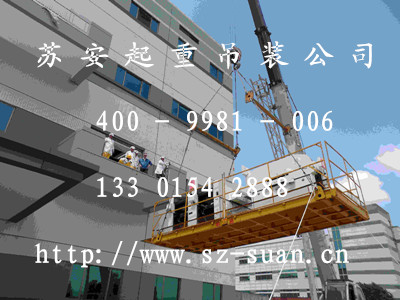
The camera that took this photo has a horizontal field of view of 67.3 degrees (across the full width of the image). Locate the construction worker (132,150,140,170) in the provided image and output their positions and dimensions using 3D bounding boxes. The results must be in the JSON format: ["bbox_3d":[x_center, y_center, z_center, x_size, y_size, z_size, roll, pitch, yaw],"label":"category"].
[{"bbox_3d":[-3.071,0.815,14.119,0.500,1.730,0.360,20,-31,-31],"label":"construction worker"}]

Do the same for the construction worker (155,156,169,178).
[{"bbox_3d":[-2.097,1.111,16.149,0.600,1.730,0.550,-3,-30,9],"label":"construction worker"}]

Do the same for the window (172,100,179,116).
[{"bbox_3d":[-1.805,-3.034,21.790,0.546,1.260,0.100,27,-38,-37],"label":"window"}]

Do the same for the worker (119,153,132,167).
[{"bbox_3d":[-3.297,0.710,13.069,0.650,1.050,0.650,17,-30,-27],"label":"worker"}]

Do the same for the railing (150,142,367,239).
[{"bbox_3d":[1.410,1.672,8.782,5.608,1.120,2.379,-25,-37,34],"label":"railing"}]

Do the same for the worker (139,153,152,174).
[{"bbox_3d":[-2.618,0.949,14.113,0.660,1.760,0.360,10,-27,-15],"label":"worker"}]

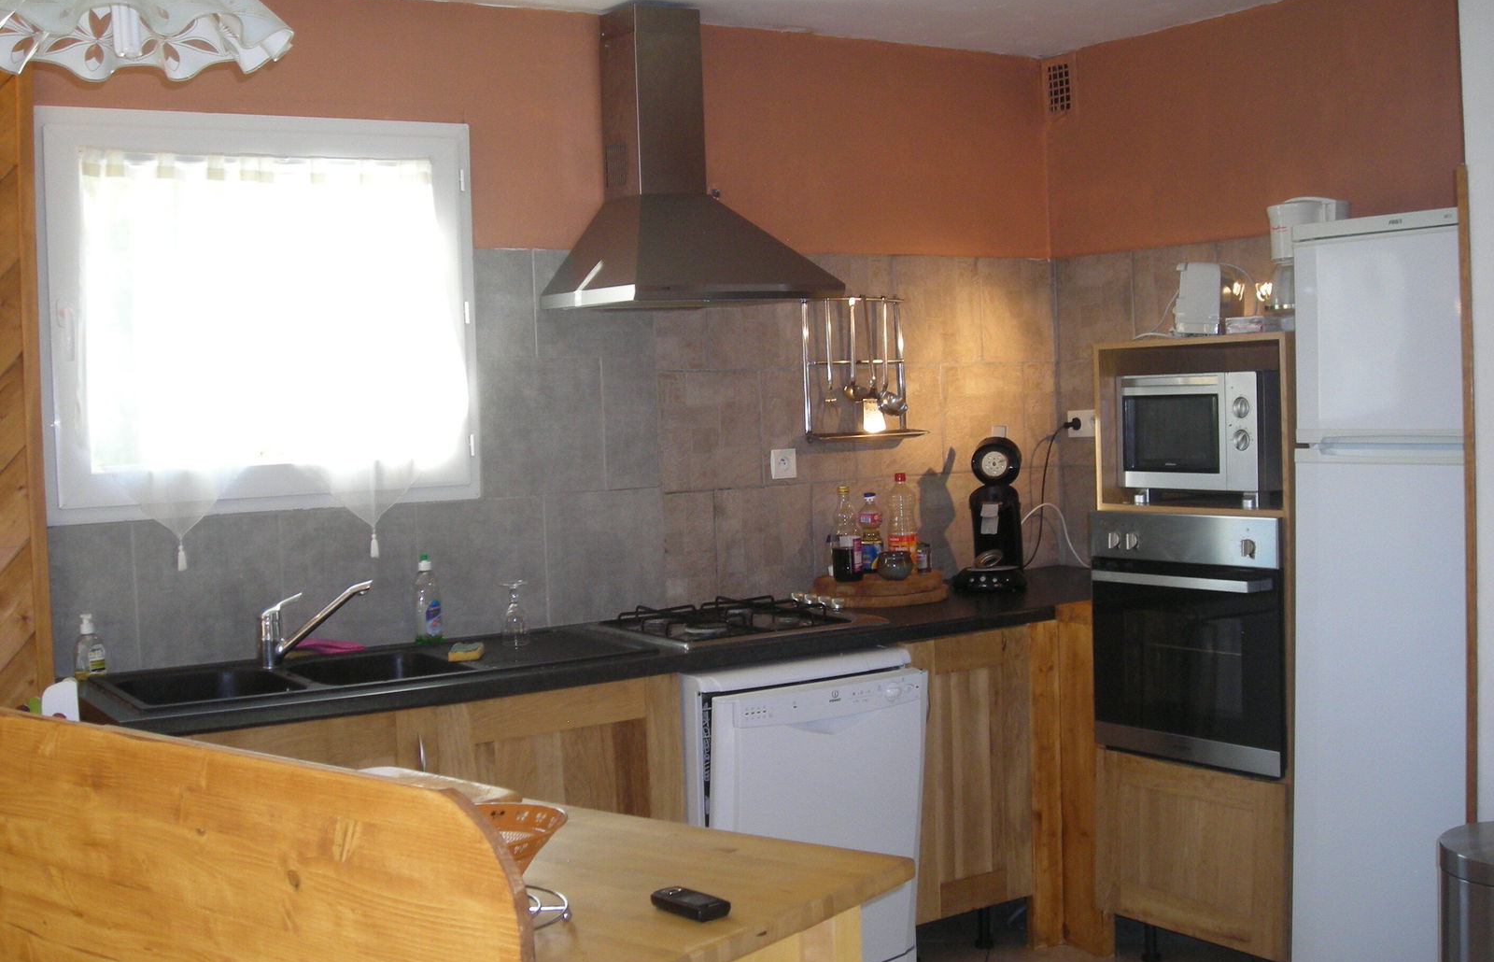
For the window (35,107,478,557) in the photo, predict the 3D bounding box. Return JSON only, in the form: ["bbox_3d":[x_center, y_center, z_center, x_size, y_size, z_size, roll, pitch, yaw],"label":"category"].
[{"bbox_3d":[-1.095,-0.380,3.750,1.020,0.915,0.080,-4,4,-31],"label":"window"}]

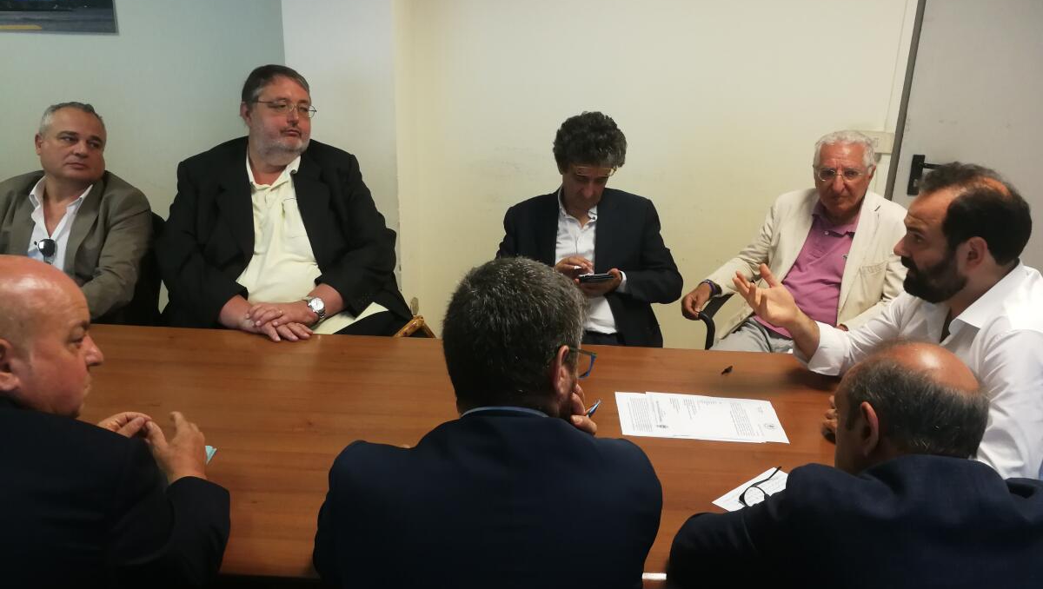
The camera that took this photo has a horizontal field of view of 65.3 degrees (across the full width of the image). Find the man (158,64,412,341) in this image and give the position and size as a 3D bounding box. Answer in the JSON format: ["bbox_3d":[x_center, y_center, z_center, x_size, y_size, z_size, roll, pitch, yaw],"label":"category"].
[{"bbox_3d":[-0.740,0.050,2.472,0.760,1.420,0.800,0,19,-6],"label":"man"}]

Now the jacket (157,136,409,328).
[{"bbox_3d":[-0.752,-0.128,2.529,0.740,0.720,0.500,0,19,-6],"label":"jacket"}]

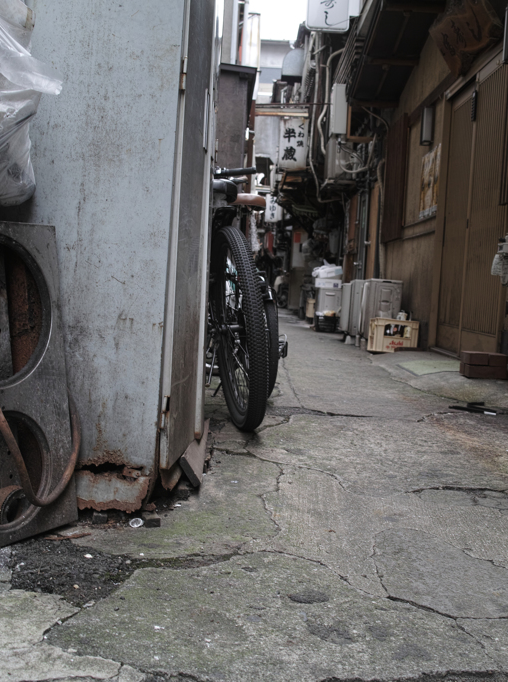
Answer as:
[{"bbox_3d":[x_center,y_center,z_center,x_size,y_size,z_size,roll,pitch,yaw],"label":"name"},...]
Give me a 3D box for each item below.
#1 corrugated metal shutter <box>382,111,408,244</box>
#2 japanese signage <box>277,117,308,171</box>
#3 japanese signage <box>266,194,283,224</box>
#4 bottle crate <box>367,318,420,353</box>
[{"bbox_3d":[1.394,-1.598,7.956,0.070,1.200,0.930,3,4,-1],"label":"corrugated metal shutter"},{"bbox_3d":[0.544,-2.737,11.110,0.390,0.710,0.220,3,4,-1],"label":"japanese signage"},{"bbox_3d":[0.458,-3.003,18.100,0.360,0.630,0.200,3,4,-1],"label":"japanese signage"},{"bbox_3d":[1.242,-0.051,7.112,0.385,0.288,0.325,3,4,-1],"label":"bottle crate"}]

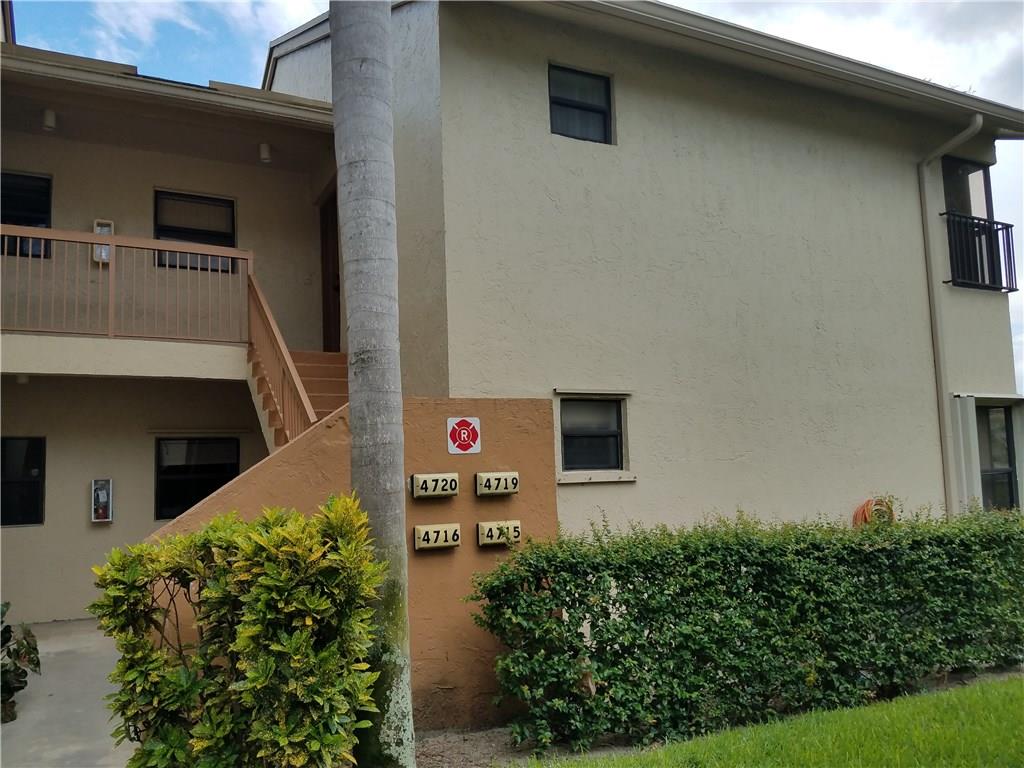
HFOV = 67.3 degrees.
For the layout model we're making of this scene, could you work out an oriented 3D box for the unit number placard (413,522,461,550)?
[{"bbox_3d":[-0.457,0.936,4.721,0.292,0.146,0.050,1,-6,-27],"label":"unit number placard"}]

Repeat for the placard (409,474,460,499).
[{"bbox_3d":[-0.469,0.628,4.749,0.292,0.146,0.050,1,-6,-27],"label":"placard"}]

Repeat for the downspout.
[{"bbox_3d":[5.088,-0.399,8.598,0.085,5.150,0.710,1,-6,-27],"label":"downspout"}]

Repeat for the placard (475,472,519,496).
[{"bbox_3d":[-0.093,0.643,4.941,0.292,0.146,0.050,1,-6,-27],"label":"placard"}]

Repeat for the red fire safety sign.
[{"bbox_3d":[-0.303,0.331,4.889,0.228,0.229,0.010,1,-6,-27],"label":"red fire safety sign"}]

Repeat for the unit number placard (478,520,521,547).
[{"bbox_3d":[-0.082,0.952,4.913,0.292,0.146,0.050,1,-6,-27],"label":"unit number placard"}]

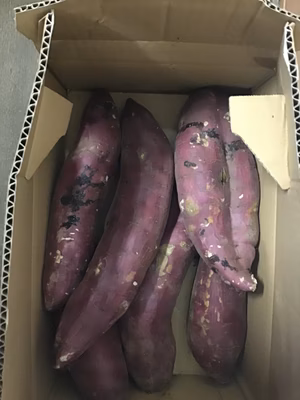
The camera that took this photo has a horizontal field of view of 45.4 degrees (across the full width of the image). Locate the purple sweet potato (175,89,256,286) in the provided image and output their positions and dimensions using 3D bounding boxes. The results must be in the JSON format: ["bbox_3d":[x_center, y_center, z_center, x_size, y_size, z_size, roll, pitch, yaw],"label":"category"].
[{"bbox_3d":[0.055,-0.005,0.345,0.057,0.049,0.199,-12,85,0],"label":"purple sweet potato"}]

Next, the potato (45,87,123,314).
[{"bbox_3d":[-0.066,0.002,0.352,0.056,0.054,0.221,18,85,1],"label":"potato"}]

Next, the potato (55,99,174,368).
[{"bbox_3d":[-0.025,0.040,0.342,0.071,0.056,0.263,16,85,0],"label":"potato"}]

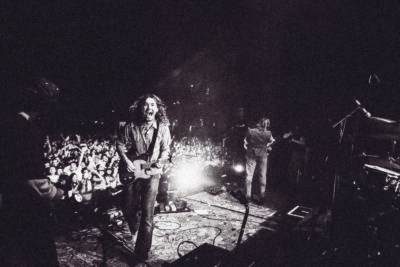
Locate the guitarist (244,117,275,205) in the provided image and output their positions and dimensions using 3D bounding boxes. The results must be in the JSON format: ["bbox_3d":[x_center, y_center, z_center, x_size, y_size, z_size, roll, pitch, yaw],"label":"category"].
[{"bbox_3d":[1.227,0.561,5.500,0.600,1.730,0.420,0,-1,3],"label":"guitarist"}]

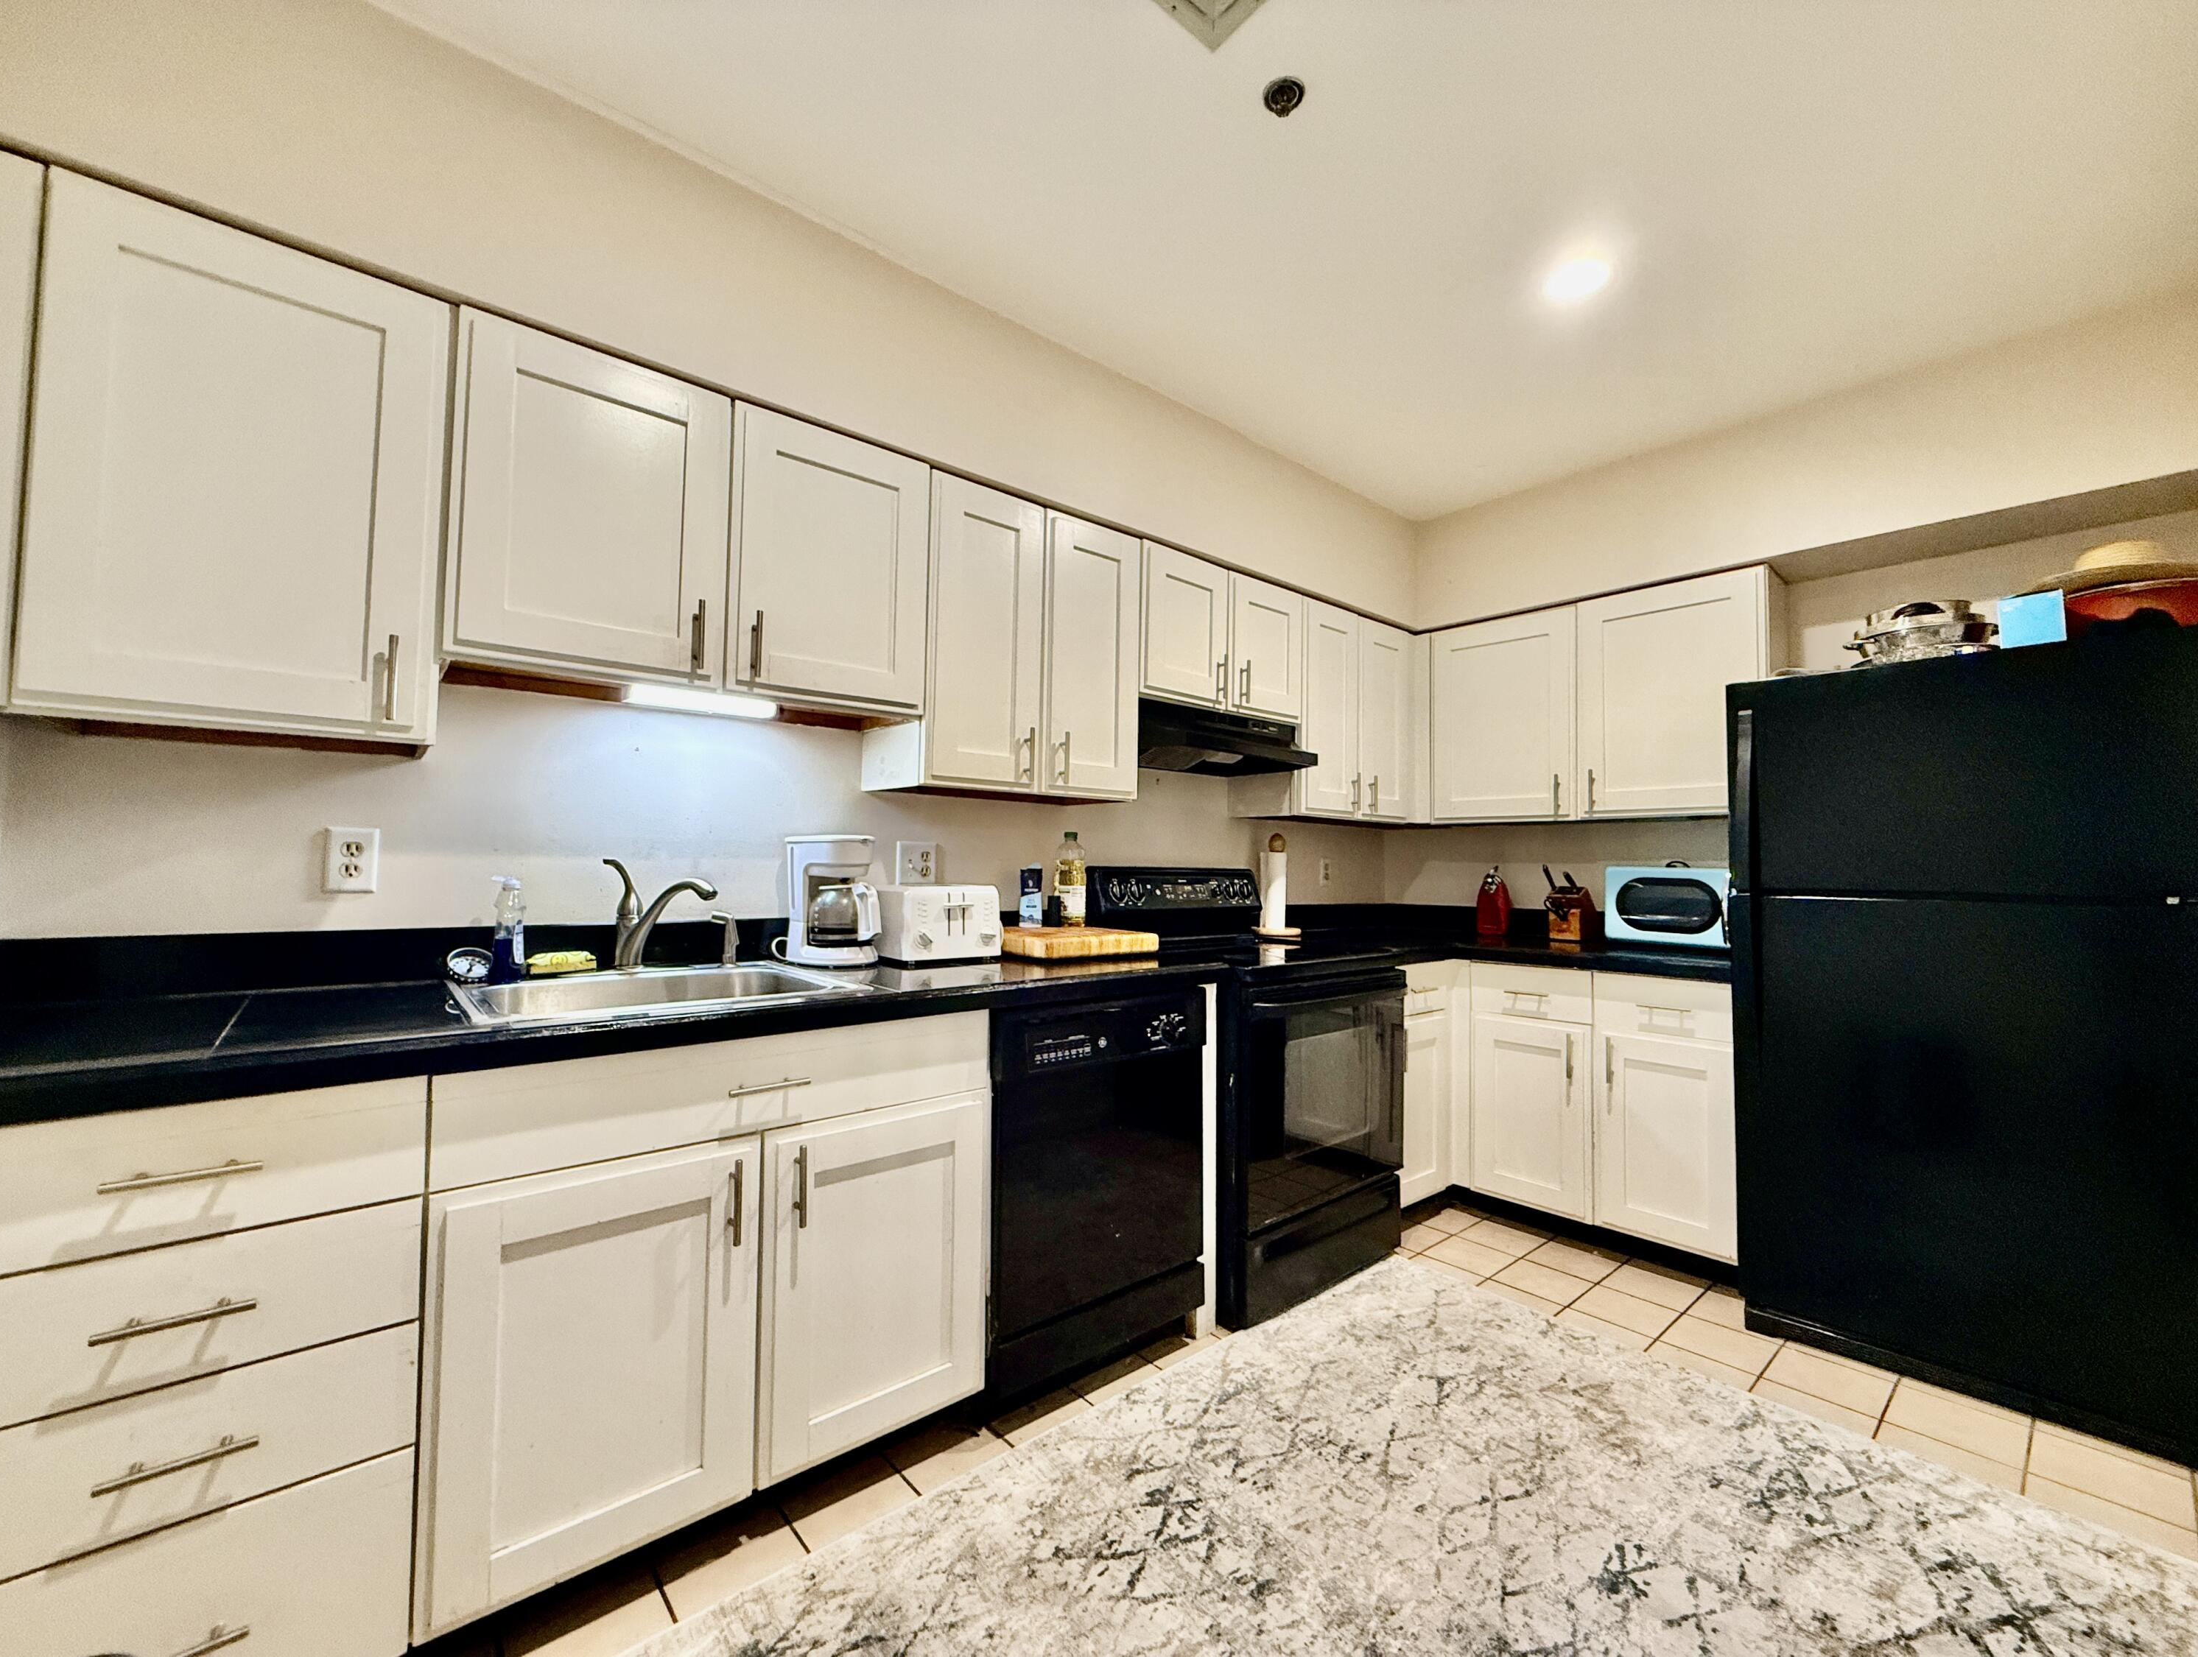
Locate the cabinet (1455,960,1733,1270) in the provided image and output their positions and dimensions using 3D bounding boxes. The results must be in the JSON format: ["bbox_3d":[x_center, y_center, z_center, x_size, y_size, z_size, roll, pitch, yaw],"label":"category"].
[{"bbox_3d":[1.698,0.821,2.897,0.647,0.752,0.812,3,-3,-41],"label":"cabinet"}]

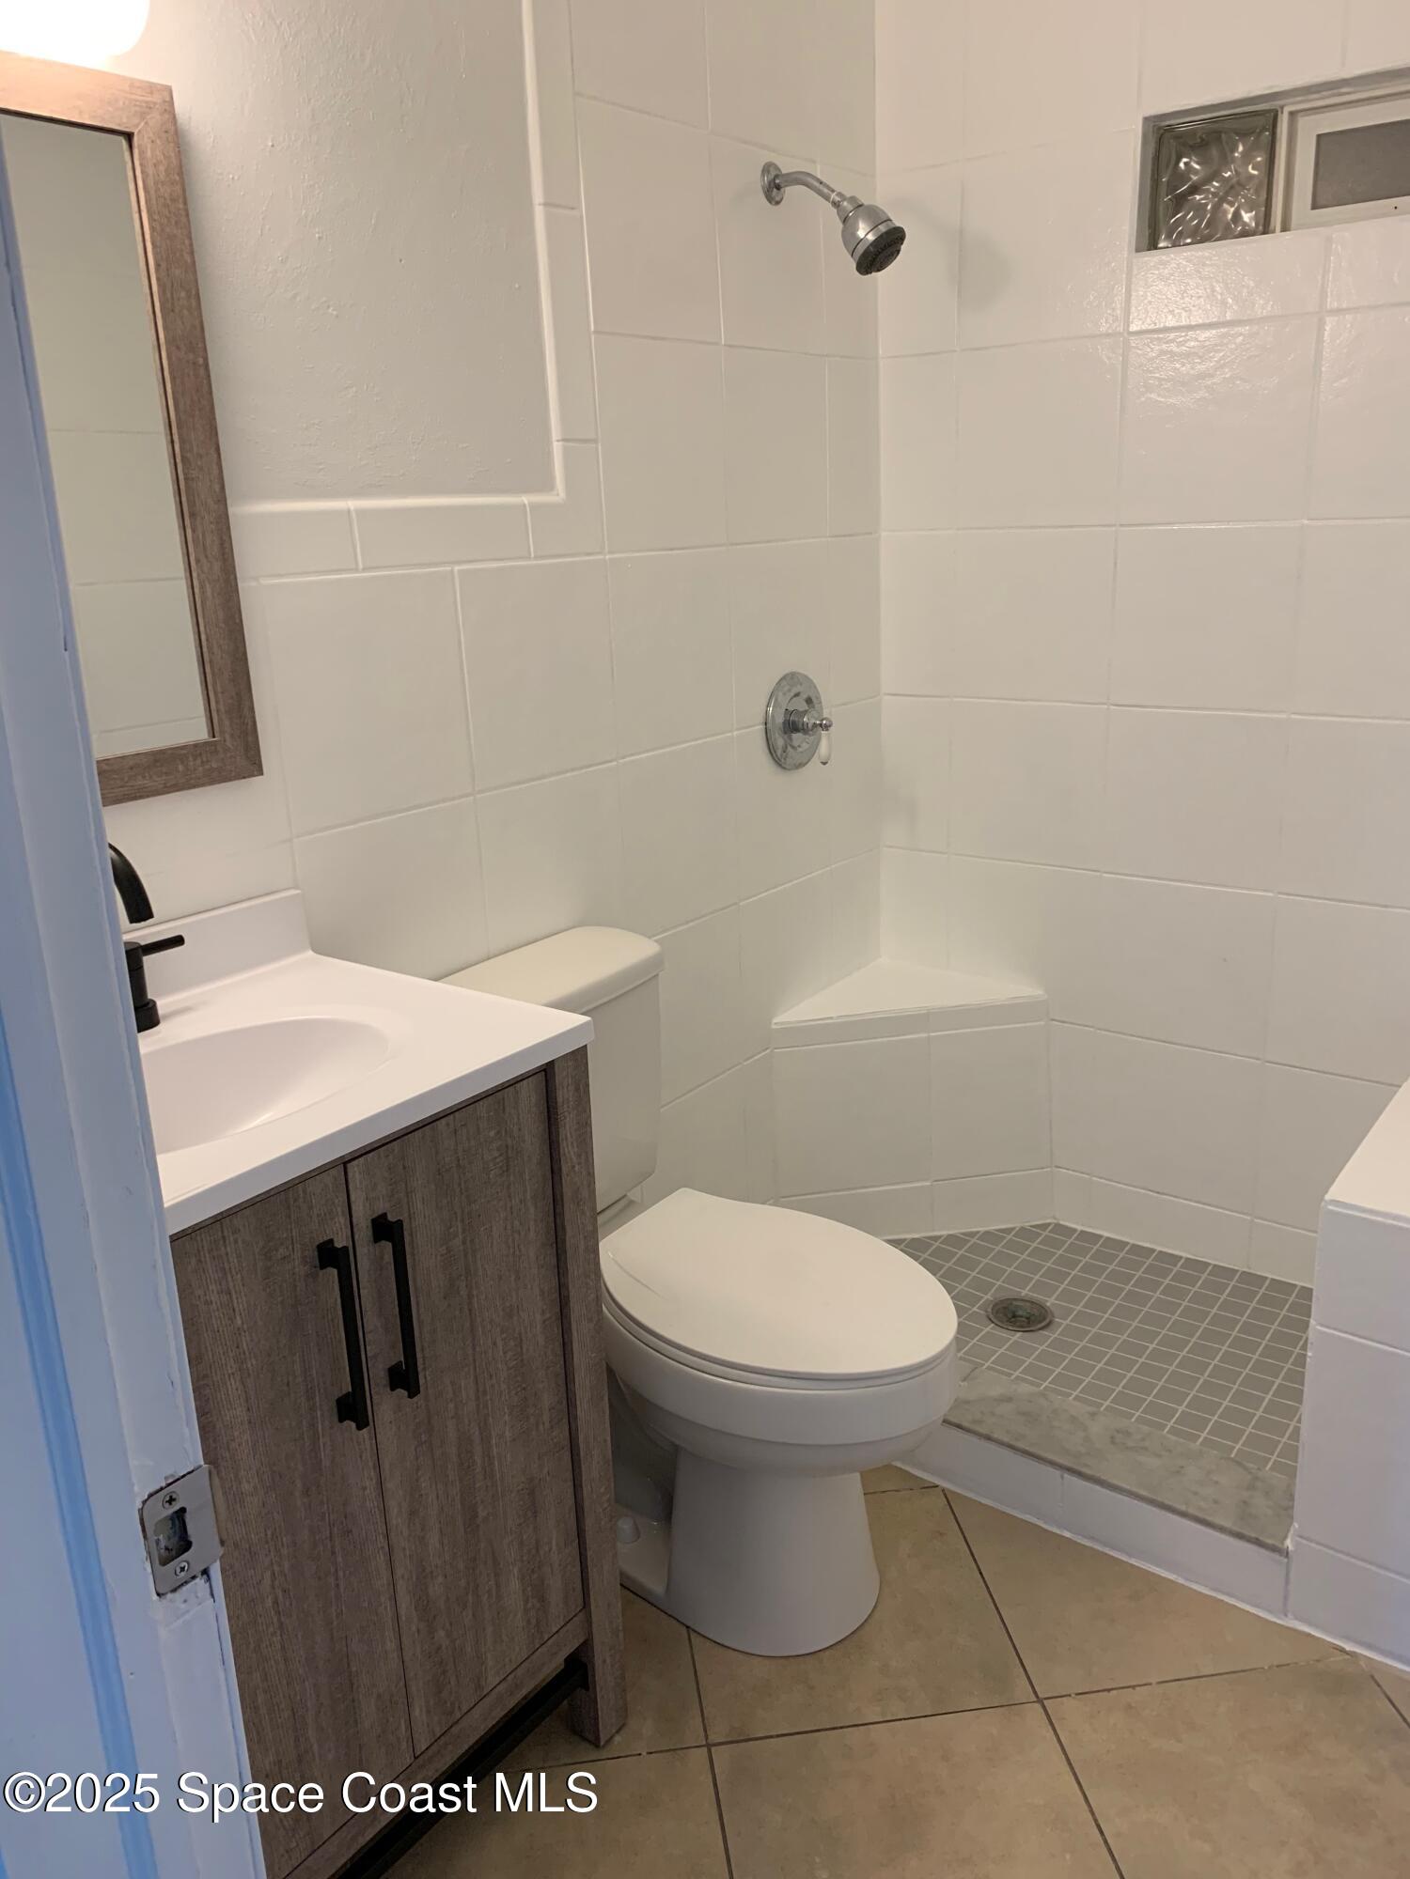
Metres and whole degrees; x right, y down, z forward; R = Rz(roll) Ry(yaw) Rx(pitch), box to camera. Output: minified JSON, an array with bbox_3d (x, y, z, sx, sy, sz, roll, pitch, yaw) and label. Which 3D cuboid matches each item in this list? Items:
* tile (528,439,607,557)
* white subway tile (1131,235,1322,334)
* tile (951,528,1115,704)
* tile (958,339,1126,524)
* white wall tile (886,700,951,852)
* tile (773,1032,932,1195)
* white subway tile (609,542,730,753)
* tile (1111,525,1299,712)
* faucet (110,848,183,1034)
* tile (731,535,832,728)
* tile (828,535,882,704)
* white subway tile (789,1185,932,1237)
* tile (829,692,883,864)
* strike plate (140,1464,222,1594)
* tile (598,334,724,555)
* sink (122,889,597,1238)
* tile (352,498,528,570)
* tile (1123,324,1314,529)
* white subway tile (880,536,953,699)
[{"bbox_3d":[-0.197,-0.611,1.966,0.010,0.154,0.146,10,21,36],"label":"tile"},{"bbox_3d":[0.817,-1.031,2.222,0.305,0.113,0.010,10,21,36],"label":"white subway tile"},{"bbox_3d":[0.594,-0.583,2.554,0.303,0.302,0.010,10,21,36],"label":"tile"},{"bbox_3d":[0.566,-0.852,2.400,0.294,0.295,0.010,10,21,36],"label":"tile"},{"bbox_3d":[0.415,-0.320,2.749,0.153,0.300,0.010,10,21,36],"label":"white wall tile"},{"bbox_3d":[0.286,0.342,2.719,0.307,0.311,0.010,-5,17,-8],"label":"tile"},{"bbox_3d":[-0.051,-0.458,2.234,0.010,0.302,0.297,10,21,36],"label":"white subway tile"},{"bbox_3d":[0.815,-0.524,2.311,0.294,0.295,0.010,10,21,36],"label":"tile"},{"bbox_3d":[-0.589,0.006,1.407,0.150,0.225,0.200,10,21,36],"label":"faucet"},{"bbox_3d":[0.134,-0.541,2.482,0.010,0.302,0.305,10,21,36],"label":"tile"},{"bbox_3d":[0.278,-0.596,2.638,0.010,0.302,0.181,10,21,36],"label":"tile"},{"bbox_3d":[0.292,0.544,2.778,0.316,0.111,0.010,-5,17,-9],"label":"white subway tile"},{"bbox_3d":[0.292,-0.310,2.746,0.010,0.302,0.183,11,21,37],"label":"tile"},{"bbox_3d":[-0.262,0.295,0.706,0.005,0.057,0.039,11,21,37],"label":"strike plate"},{"bbox_3d":[-0.063,-0.754,2.161,0.010,0.302,0.303,10,21,36],"label":"tile"},{"bbox_3d":[-0.496,0.101,1.370,0.474,0.101,0.622,10,21,36],"label":"sink"},{"bbox_3d":[-0.337,-0.529,1.837,0.011,0.072,0.299,10,21,36],"label":"tile"},{"bbox_3d":[0.826,-0.830,2.284,0.305,0.302,0.010,10,21,36],"label":"tile"},{"bbox_3d":[0.408,-0.617,2.690,0.157,0.302,0.010,10,21,36],"label":"white subway tile"}]

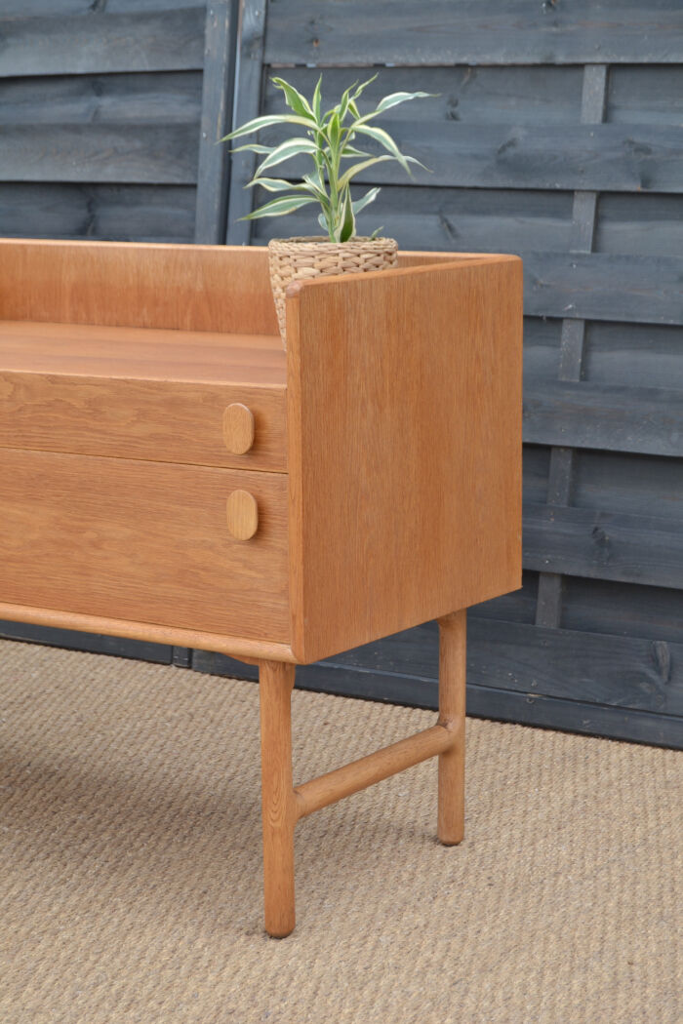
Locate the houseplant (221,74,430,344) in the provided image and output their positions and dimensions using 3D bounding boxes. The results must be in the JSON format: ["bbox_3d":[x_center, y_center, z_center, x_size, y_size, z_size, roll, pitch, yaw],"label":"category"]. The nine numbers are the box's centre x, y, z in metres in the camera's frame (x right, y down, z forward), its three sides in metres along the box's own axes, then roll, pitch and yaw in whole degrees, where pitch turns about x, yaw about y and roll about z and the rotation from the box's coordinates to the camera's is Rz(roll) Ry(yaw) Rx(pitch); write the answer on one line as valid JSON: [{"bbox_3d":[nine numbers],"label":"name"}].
[{"bbox_3d":[-0.014,-0.323,2.439,0.232,0.311,0.209,-1,10,0],"label":"houseplant"}]

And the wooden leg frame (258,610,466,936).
[{"bbox_3d":[0.030,0.273,2.467,0.037,0.305,0.388,6,12,33],"label":"wooden leg frame"}]

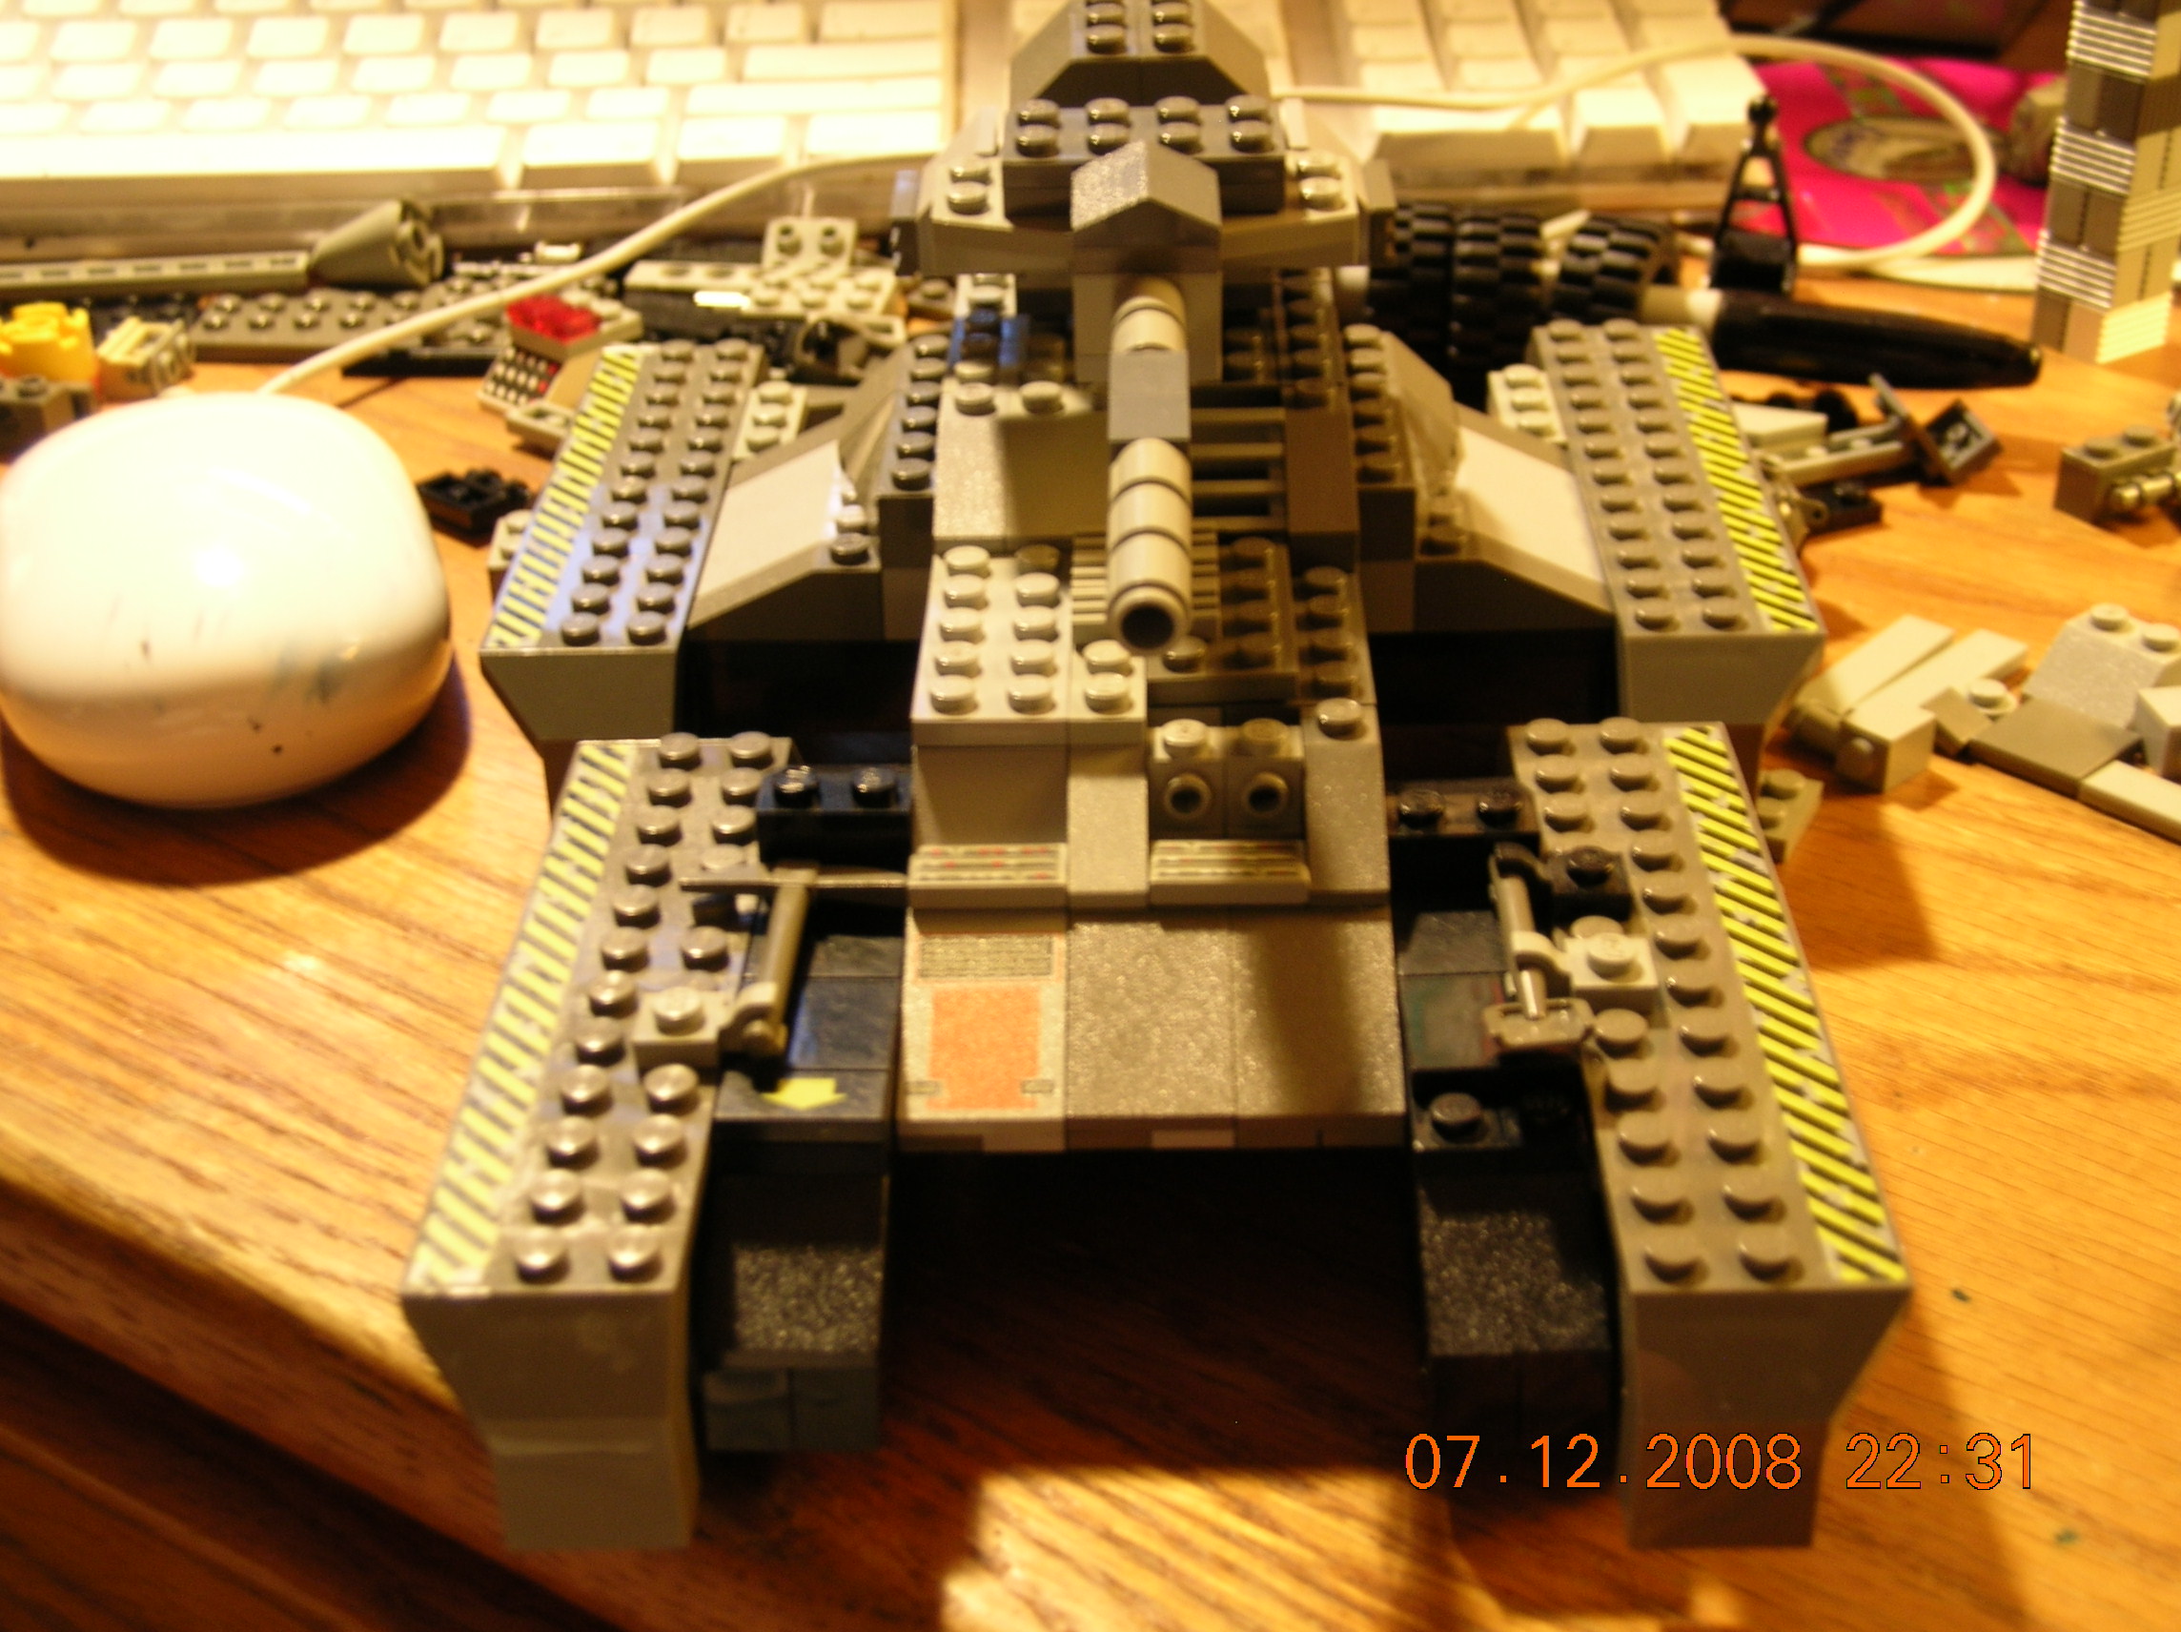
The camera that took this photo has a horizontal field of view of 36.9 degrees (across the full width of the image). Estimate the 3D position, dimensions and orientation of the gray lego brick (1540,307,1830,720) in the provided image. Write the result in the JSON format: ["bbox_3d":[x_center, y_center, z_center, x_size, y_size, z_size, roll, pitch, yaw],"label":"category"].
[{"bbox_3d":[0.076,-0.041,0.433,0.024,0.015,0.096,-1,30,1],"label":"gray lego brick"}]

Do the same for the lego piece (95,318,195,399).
[{"bbox_3d":[-0.164,-0.080,0.570,0.011,0.008,0.016,4,30,10],"label":"lego piece"}]

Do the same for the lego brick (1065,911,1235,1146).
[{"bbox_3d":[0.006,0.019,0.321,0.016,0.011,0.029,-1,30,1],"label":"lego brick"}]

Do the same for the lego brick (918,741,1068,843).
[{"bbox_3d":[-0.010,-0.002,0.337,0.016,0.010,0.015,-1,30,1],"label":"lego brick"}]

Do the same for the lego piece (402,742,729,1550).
[{"bbox_3d":[-0.046,0.028,0.326,0.024,0.030,0.096,-1,30,1],"label":"lego piece"}]

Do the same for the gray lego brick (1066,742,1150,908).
[{"bbox_3d":[0.002,-0.002,0.335,0.008,0.010,0.024,-1,31,1],"label":"gray lego brick"}]

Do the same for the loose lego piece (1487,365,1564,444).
[{"bbox_3d":[0.061,-0.053,0.455,0.008,0.011,0.024,-1,31,1],"label":"loose lego piece"}]

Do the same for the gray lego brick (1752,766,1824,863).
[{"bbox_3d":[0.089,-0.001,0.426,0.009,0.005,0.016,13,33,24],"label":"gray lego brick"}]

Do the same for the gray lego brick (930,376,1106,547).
[{"bbox_3d":[-0.007,-0.041,0.376,0.020,0.011,0.024,-1,30,1],"label":"gray lego brick"}]

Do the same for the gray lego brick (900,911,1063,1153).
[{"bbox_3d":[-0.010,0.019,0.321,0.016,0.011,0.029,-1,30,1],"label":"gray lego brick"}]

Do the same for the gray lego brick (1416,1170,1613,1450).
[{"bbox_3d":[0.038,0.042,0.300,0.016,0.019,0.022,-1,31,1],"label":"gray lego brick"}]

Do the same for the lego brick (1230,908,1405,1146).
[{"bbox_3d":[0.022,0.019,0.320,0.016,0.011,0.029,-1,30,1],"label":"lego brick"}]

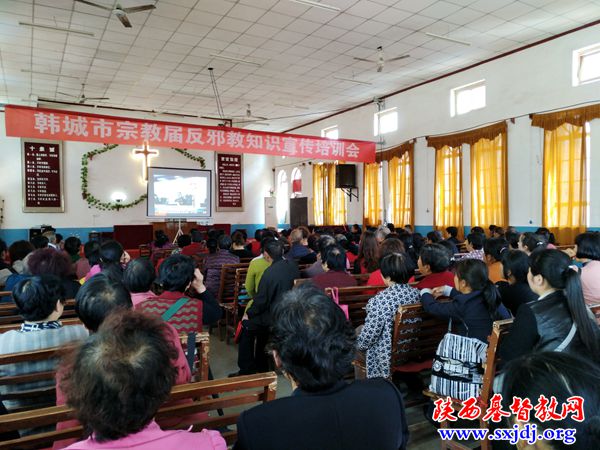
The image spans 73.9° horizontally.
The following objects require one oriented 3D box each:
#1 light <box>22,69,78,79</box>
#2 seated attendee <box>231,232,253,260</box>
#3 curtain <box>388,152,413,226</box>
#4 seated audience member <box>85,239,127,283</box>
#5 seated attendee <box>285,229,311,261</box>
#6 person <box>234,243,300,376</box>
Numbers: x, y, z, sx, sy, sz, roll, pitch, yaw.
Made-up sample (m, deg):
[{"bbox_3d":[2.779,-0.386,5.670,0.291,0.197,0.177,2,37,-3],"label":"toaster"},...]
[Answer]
[{"bbox_3d":[-6.155,-3.711,9.871,1.230,0.070,0.070,-1,1,-32],"label":"light"},{"bbox_3d":[-0.913,0.707,5.758,0.460,1.270,0.720,-1,1,-30],"label":"seated attendee"},{"bbox_3d":[2.965,-0.913,12.028,0.150,2.930,0.920,-1,1,-32],"label":"curtain"},{"bbox_3d":[-1.798,0.781,3.807,0.500,1.250,0.720,-1,1,-22],"label":"seated audience member"},{"bbox_3d":[-0.054,0.700,5.281,0.520,1.310,0.720,-1,1,-14],"label":"seated attendee"},{"bbox_3d":[-0.305,0.744,3.834,0.530,1.290,0.540,-1,1,-28],"label":"person"}]

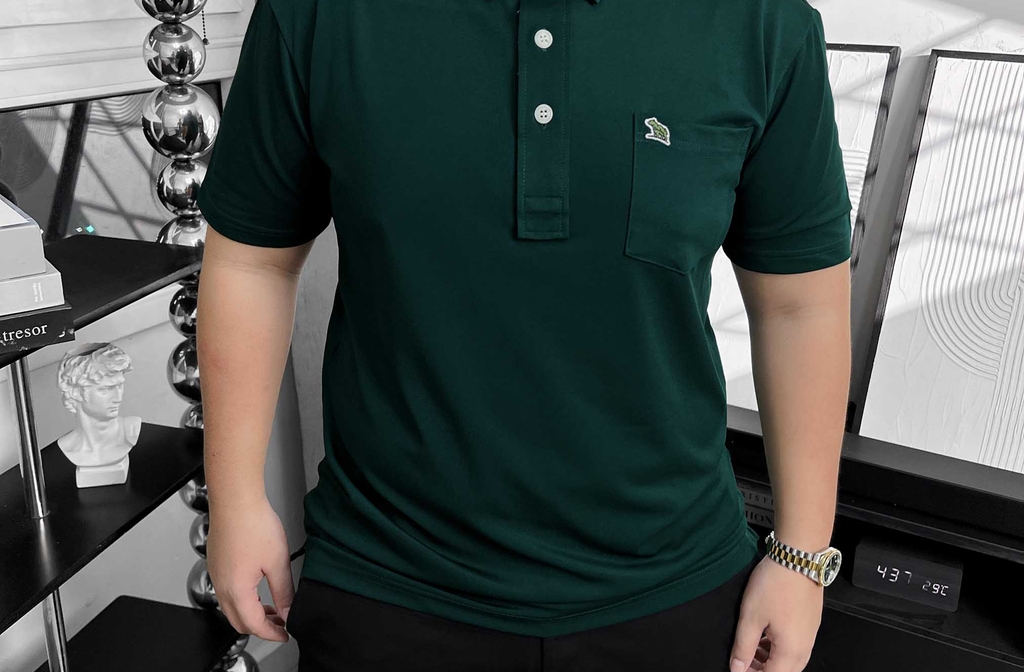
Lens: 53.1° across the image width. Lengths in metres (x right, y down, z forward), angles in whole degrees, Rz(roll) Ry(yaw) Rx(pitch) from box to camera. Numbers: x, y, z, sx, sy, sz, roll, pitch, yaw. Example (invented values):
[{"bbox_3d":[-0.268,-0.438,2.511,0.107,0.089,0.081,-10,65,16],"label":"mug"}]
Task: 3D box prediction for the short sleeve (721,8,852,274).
[{"bbox_3d":[0.255,-0.181,0.960,0.115,0.240,0.140,-1,17,1],"label":"short sleeve"}]

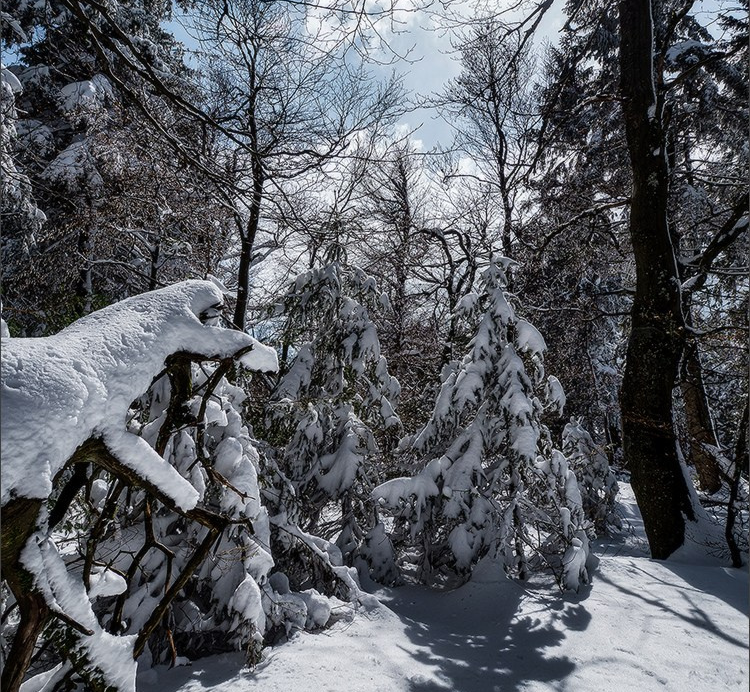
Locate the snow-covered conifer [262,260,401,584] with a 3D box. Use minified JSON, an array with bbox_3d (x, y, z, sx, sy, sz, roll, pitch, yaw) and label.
[{"bbox_3d":[-0.548,0.719,6.738,1.750,4.092,1.750,0,-9,0],"label":"snow-covered conifer"}]

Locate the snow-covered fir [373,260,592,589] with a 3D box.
[{"bbox_3d":[1.276,0.753,6.216,2.350,3.833,2.200,0,-9,0],"label":"snow-covered fir"}]

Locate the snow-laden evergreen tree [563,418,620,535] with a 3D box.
[{"bbox_3d":[3.636,2.294,9.362,1.200,1.959,1.200,0,-9,0],"label":"snow-laden evergreen tree"}]

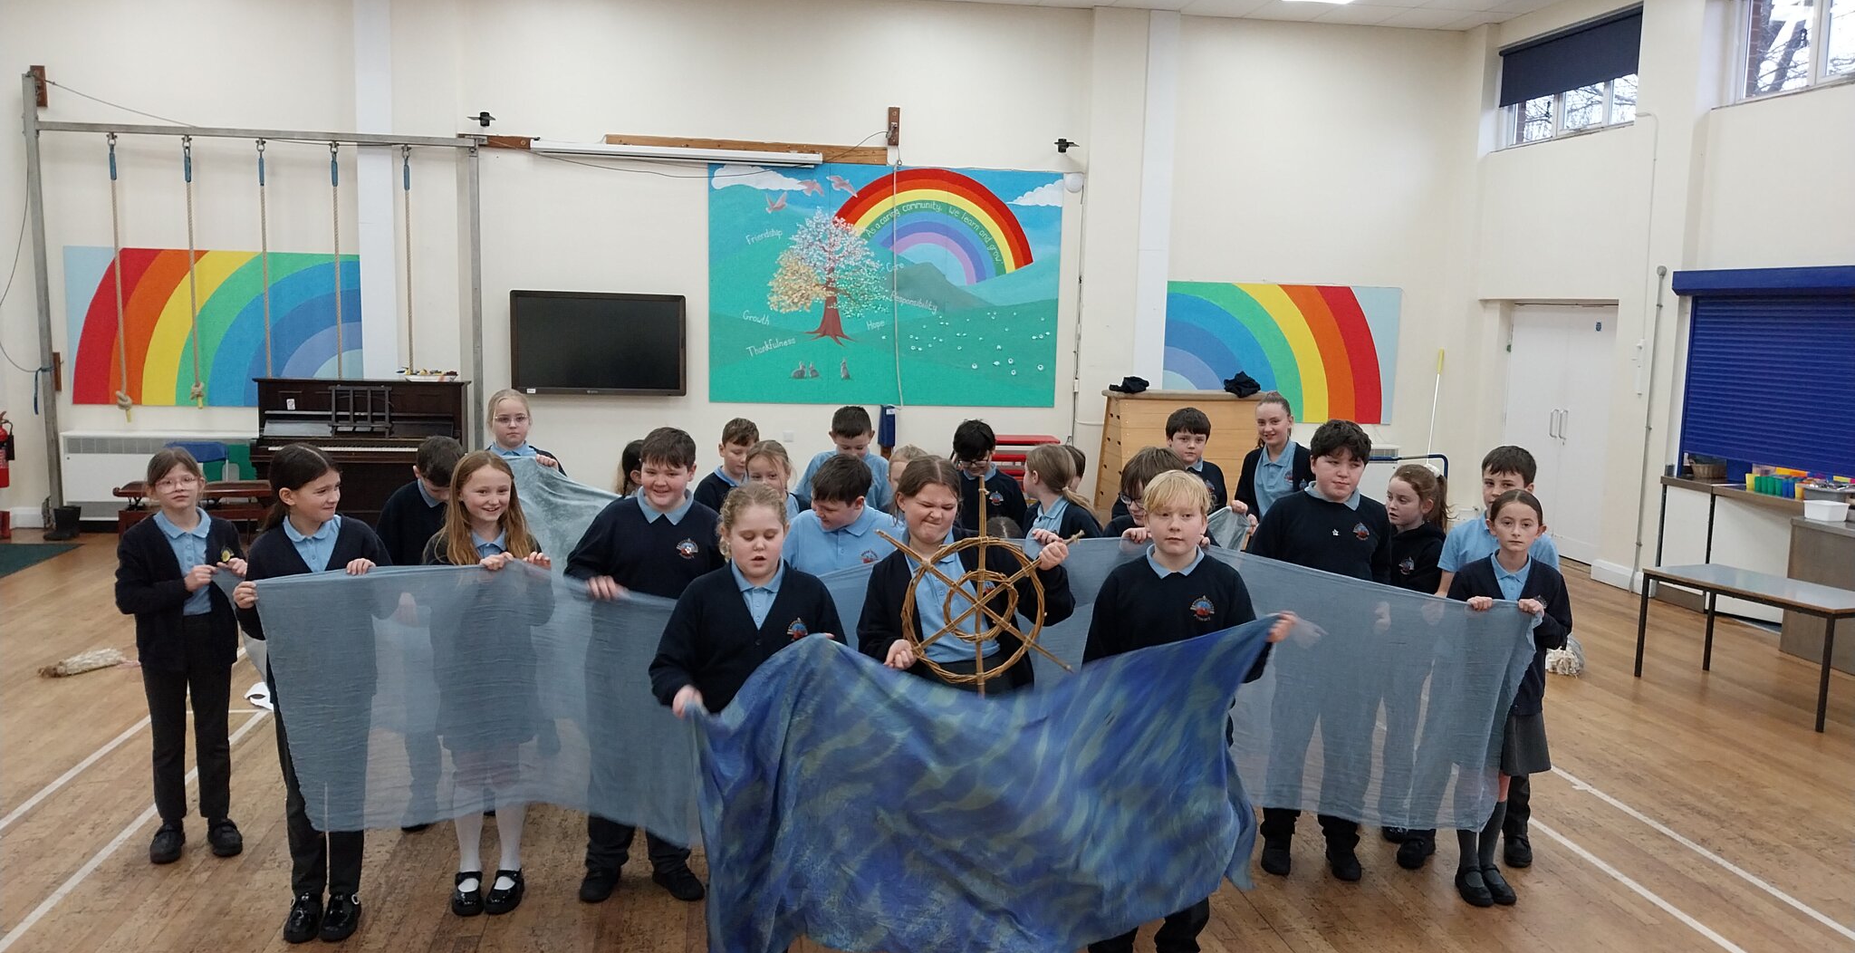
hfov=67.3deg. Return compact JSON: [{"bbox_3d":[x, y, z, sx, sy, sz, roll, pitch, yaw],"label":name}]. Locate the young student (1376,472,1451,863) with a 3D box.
[{"bbox_3d":[1.756,0.640,5.138,0.420,1.400,0.340,8,10,44],"label":"young student"}]

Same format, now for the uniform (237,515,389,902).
[{"bbox_3d":[-1.802,0.705,4.154,0.440,1.190,0.320,-1,7,-21],"label":"uniform"}]

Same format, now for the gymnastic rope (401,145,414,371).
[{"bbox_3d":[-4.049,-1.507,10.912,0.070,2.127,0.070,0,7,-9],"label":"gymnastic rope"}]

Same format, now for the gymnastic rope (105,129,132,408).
[{"bbox_3d":[-6.073,-1.514,10.484,0.130,2.083,0.120,1,7,-9],"label":"gymnastic rope"}]

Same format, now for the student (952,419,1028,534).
[{"bbox_3d":[0.220,0.471,6.006,0.430,1.450,0.340,2,7,3],"label":"student"}]

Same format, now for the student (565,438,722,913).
[{"bbox_3d":[-0.892,0.601,4.464,0.520,1.500,0.400,0,7,-13],"label":"student"}]

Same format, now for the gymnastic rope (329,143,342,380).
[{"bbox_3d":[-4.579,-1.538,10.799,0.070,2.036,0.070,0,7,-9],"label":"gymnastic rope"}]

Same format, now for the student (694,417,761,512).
[{"bbox_3d":[-0.827,0.453,6.076,0.420,1.430,0.320,-1,7,-17],"label":"student"}]

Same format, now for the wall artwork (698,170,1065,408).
[{"bbox_3d":[-0.335,-1.577,11.677,2.950,1.966,0.040,0,7,-9],"label":"wall artwork"}]

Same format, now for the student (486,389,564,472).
[{"bbox_3d":[-1.665,0.428,5.629,0.430,1.530,0.340,-1,7,-19],"label":"student"}]

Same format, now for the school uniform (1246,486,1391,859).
[{"bbox_3d":[1.359,0.679,4.849,0.520,1.310,0.320,1,7,-2],"label":"school uniform"}]

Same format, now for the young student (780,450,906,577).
[{"bbox_3d":[-0.287,0.594,4.667,0.420,1.400,0.300,1,7,-3],"label":"young student"}]

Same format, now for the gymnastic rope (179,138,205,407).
[{"bbox_3d":[-5.615,-1.553,10.671,0.110,2.030,0.110,0,7,-9],"label":"gymnastic rope"}]

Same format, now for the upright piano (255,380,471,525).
[{"bbox_3d":[-4.278,-0.097,10.588,1.497,1.241,0.620,0,7,-9],"label":"upright piano"}]

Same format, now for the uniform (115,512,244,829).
[{"bbox_3d":[-2.473,0.643,4.645,0.420,1.050,0.280,-1,7,-20],"label":"uniform"}]

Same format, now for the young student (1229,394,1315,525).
[{"bbox_3d":[1.572,0.382,6.360,0.420,1.520,0.300,4,7,17],"label":"young student"}]

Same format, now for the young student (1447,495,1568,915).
[{"bbox_3d":[1.923,0.725,4.665,0.420,1.370,0.340,2,7,4],"label":"young student"}]

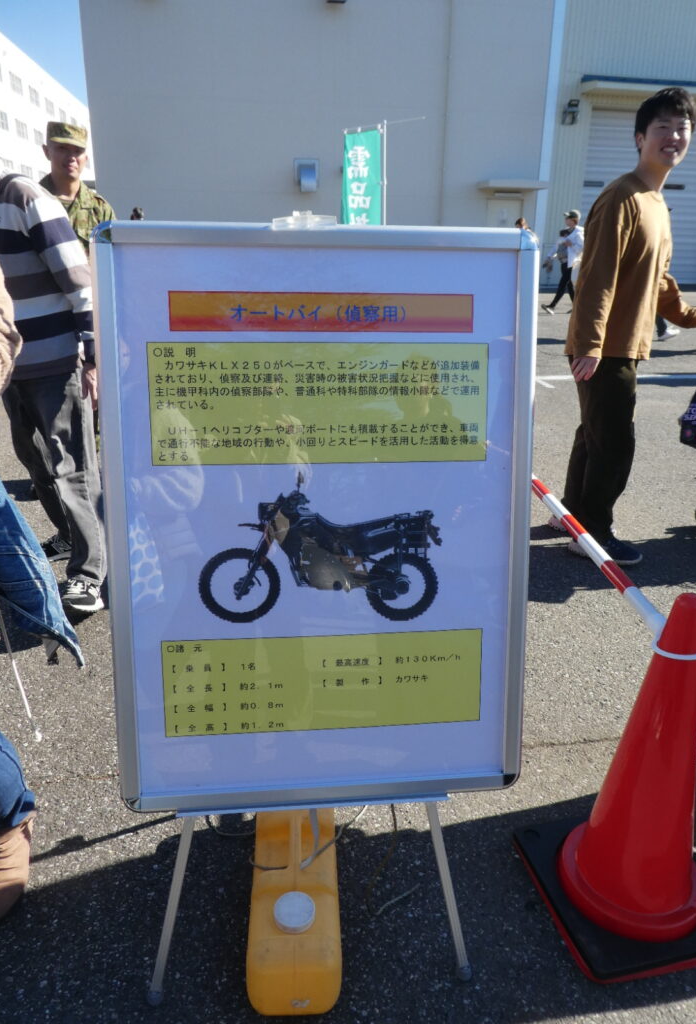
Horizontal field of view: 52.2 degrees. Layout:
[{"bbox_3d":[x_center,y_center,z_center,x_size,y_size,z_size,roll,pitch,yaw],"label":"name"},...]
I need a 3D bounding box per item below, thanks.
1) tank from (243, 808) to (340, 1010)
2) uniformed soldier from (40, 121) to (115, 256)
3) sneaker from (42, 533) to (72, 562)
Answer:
[{"bbox_3d":[-0.104,0.721,1.385,0.157,0.156,0.420,-1,20,-4],"label":"tank"},{"bbox_3d":[-1.191,-0.830,3.299,0.500,1.740,0.310,-10,22,-26],"label":"uniformed soldier"},{"bbox_3d":[-1.236,0.124,3.051,0.290,0.116,0.105,-14,25,-34],"label":"sneaker"}]

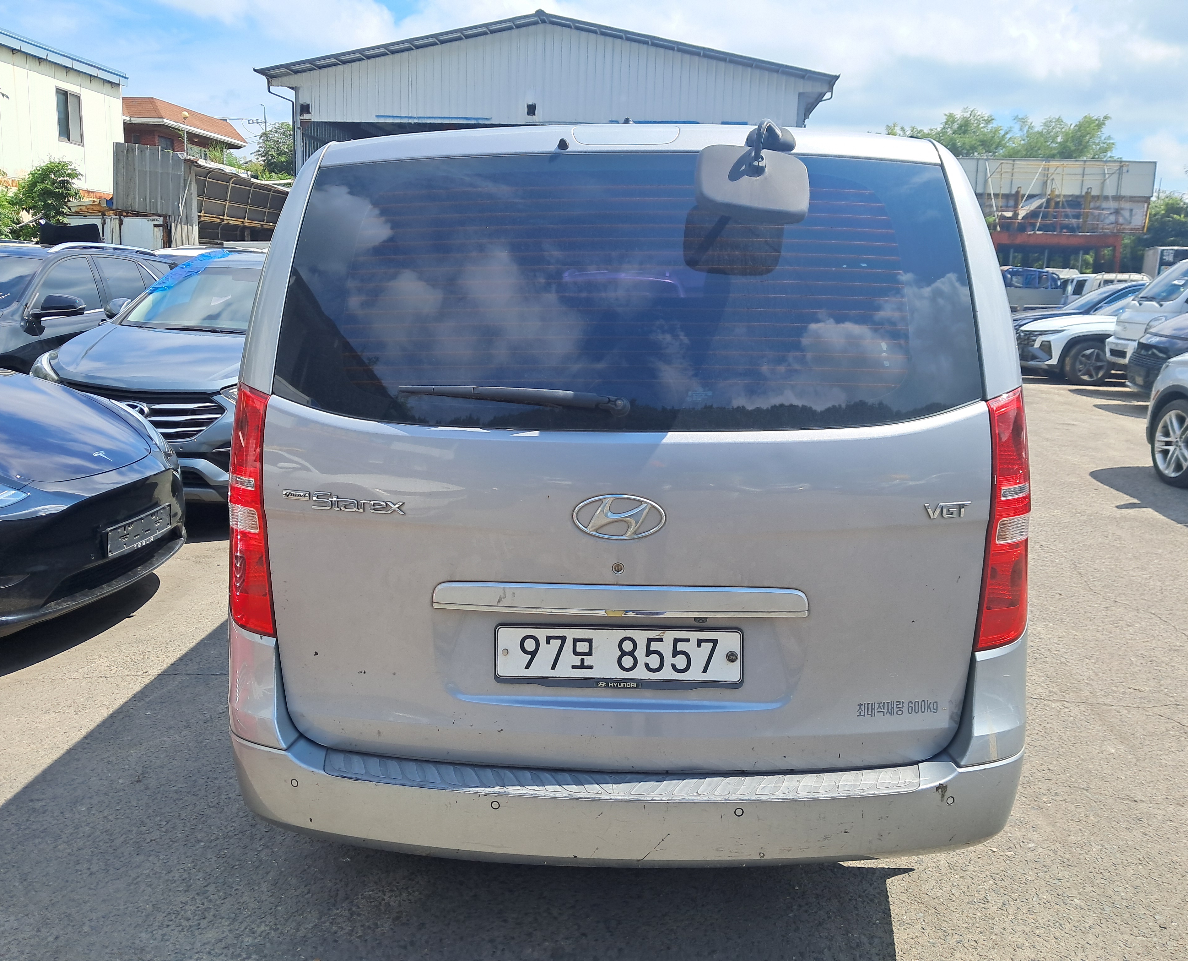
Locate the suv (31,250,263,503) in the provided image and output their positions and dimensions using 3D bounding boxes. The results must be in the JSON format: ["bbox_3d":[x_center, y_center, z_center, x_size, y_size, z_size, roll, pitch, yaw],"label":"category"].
[{"bbox_3d":[-2.715,-1.028,8.388,1.880,1.690,4.720,1,12,1],"label":"suv"}]

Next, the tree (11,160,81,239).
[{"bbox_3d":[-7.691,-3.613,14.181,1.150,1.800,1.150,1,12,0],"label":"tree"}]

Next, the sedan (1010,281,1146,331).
[{"bbox_3d":[10.448,-3.038,19.557,4.720,1.480,1.870,0,12,-3],"label":"sedan"}]

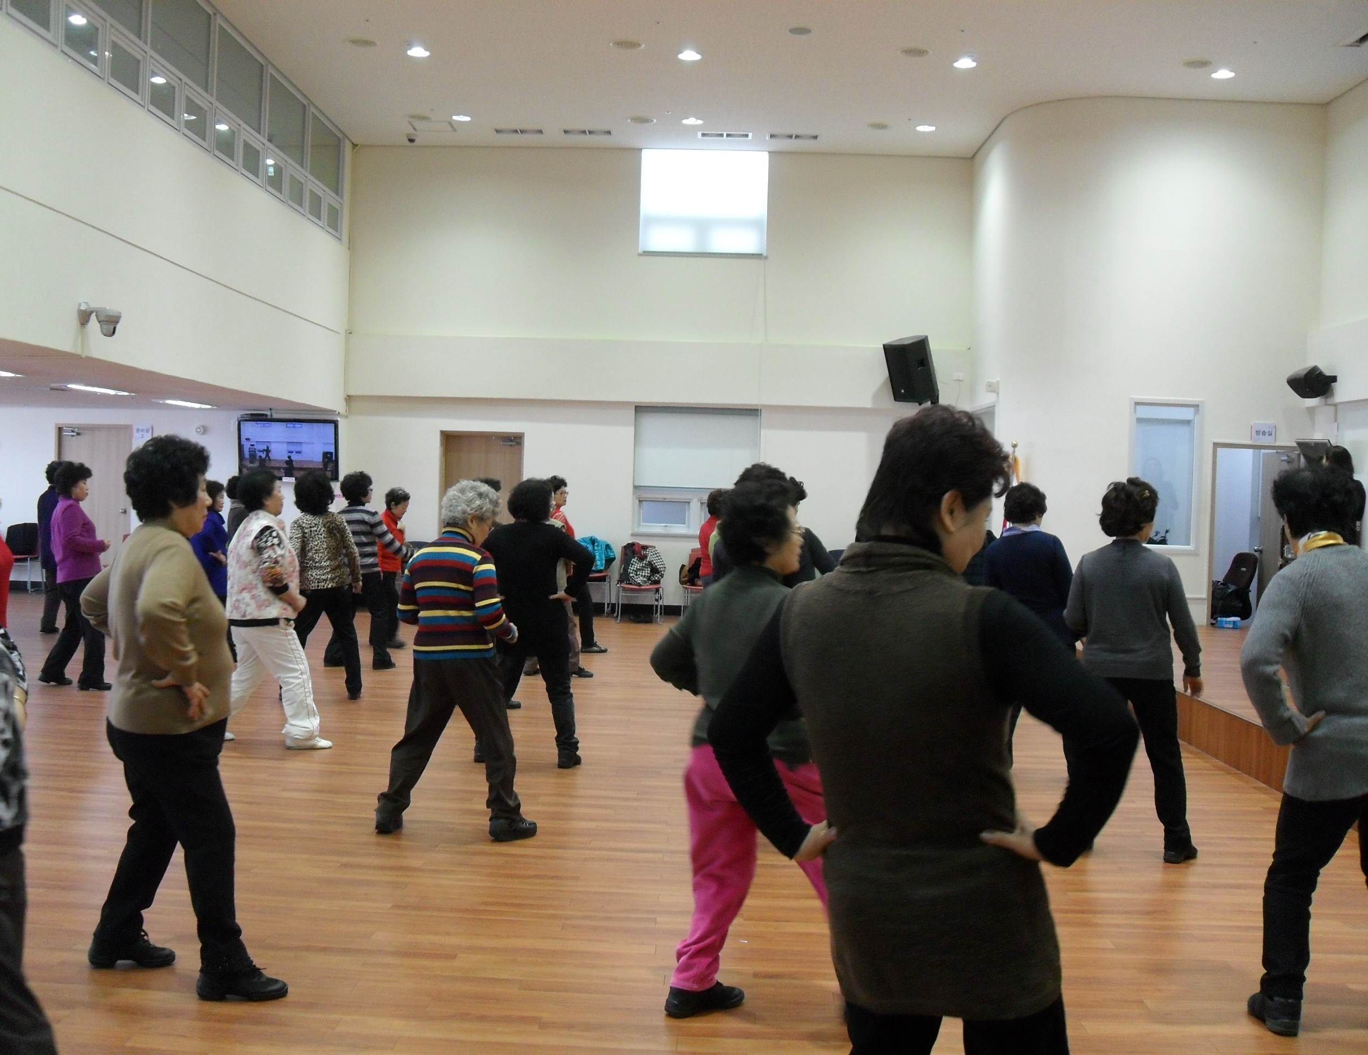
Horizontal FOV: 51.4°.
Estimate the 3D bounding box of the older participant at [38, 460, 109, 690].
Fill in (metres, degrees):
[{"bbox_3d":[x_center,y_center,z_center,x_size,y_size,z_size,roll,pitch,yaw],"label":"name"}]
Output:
[{"bbox_3d":[-4.150,0.323,9.750,0.540,1.540,0.460,1,1,-17],"label":"older participant"}]

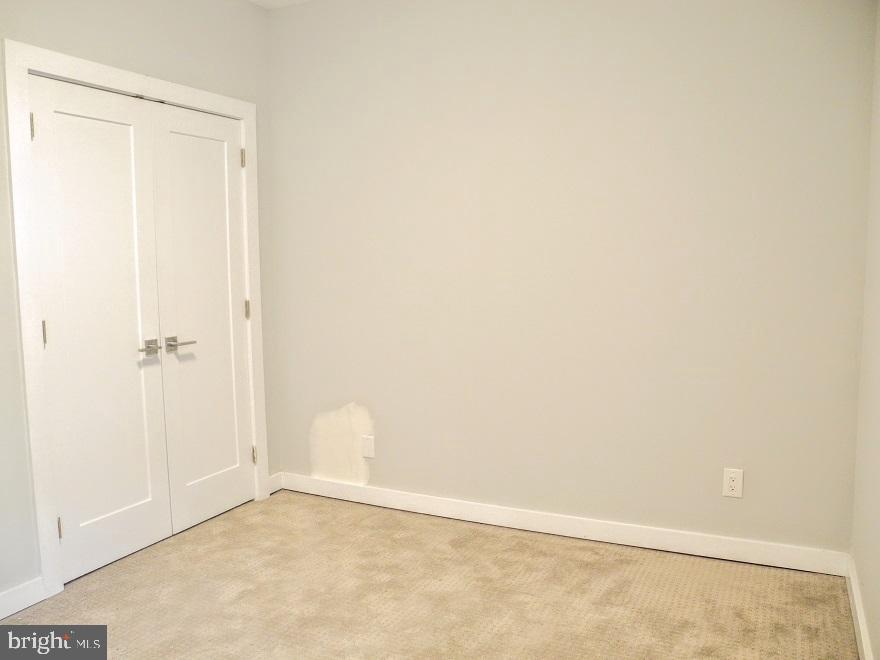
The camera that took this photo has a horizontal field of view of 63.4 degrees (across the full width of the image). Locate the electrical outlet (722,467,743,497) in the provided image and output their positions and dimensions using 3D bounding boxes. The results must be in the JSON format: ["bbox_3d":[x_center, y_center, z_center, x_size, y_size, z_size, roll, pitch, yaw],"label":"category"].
[{"bbox_3d":[1.256,0.658,3.048,0.075,0.121,0.008,2,6,25],"label":"electrical outlet"}]

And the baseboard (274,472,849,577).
[{"bbox_3d":[0.370,0.910,3.493,2.843,0.096,0.018,2,6,25],"label":"baseboard"}]

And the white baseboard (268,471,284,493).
[{"bbox_3d":[-0.935,0.870,4.035,0.018,0.096,0.133,2,6,25],"label":"white baseboard"}]

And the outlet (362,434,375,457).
[{"bbox_3d":[-0.387,0.632,3.832,0.073,0.118,0.008,2,6,25],"label":"outlet"}]

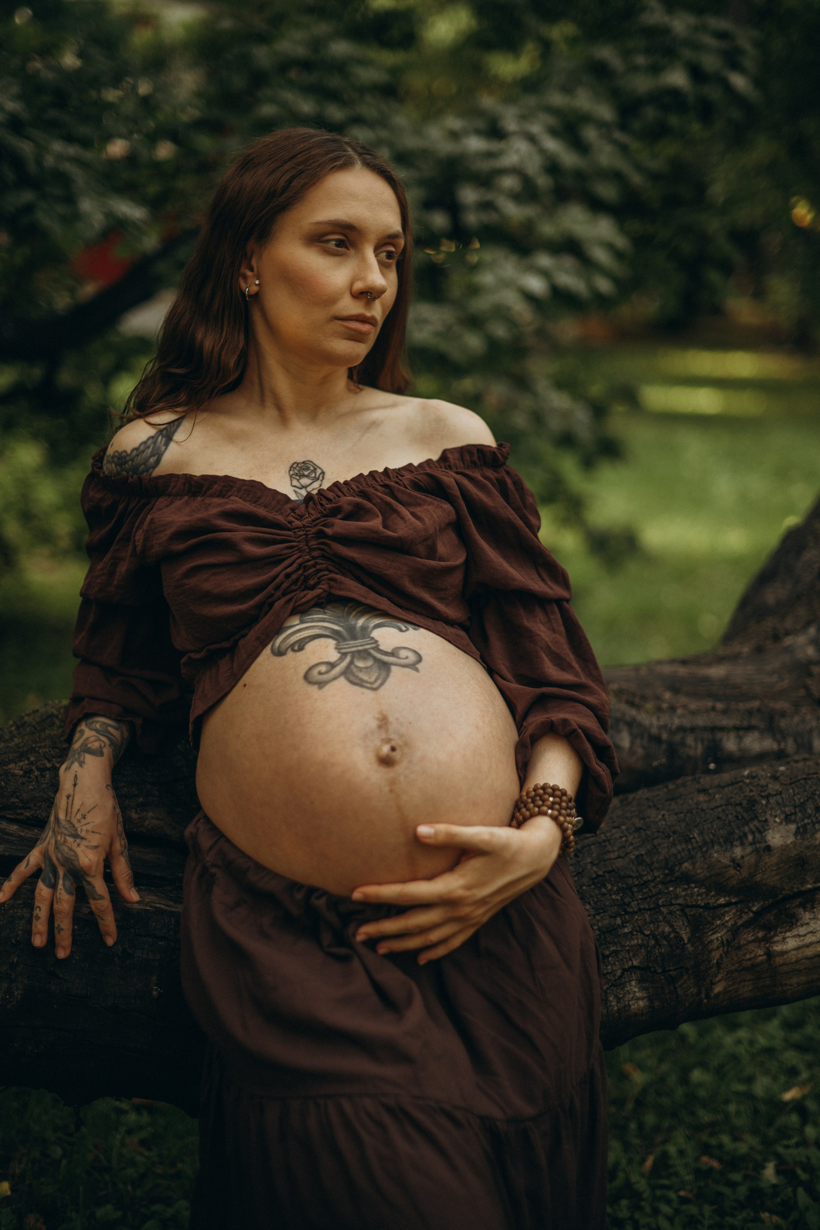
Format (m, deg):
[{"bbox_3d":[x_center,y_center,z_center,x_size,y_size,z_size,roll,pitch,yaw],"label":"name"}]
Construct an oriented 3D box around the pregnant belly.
[{"bbox_3d":[-0.049,0.123,1.600,0.300,0.280,0.200,-8,-3,-10],"label":"pregnant belly"}]

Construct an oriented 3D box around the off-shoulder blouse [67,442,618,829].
[{"bbox_3d":[-0.070,0.022,1.700,0.540,0.370,0.290,-4,-3,-3],"label":"off-shoulder blouse"}]

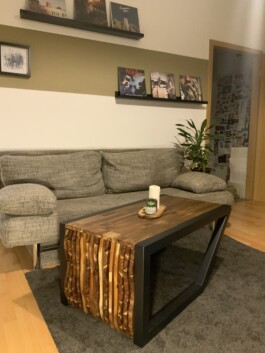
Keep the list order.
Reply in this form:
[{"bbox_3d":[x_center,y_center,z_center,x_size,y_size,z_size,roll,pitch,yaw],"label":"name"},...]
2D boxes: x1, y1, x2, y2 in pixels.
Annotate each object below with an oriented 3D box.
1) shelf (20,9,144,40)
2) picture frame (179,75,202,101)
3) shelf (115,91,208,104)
[{"bbox_3d":[-0.415,-1.416,2.754,1.160,0.070,0.120,-4,9,-29],"label":"shelf"},{"bbox_3d":[0.686,-1.015,3.442,0.310,0.305,0.014,-4,-4,-29],"label":"picture frame"},{"bbox_3d":[0.361,-0.867,3.260,1.160,0.070,0.120,-4,9,-29],"label":"shelf"}]

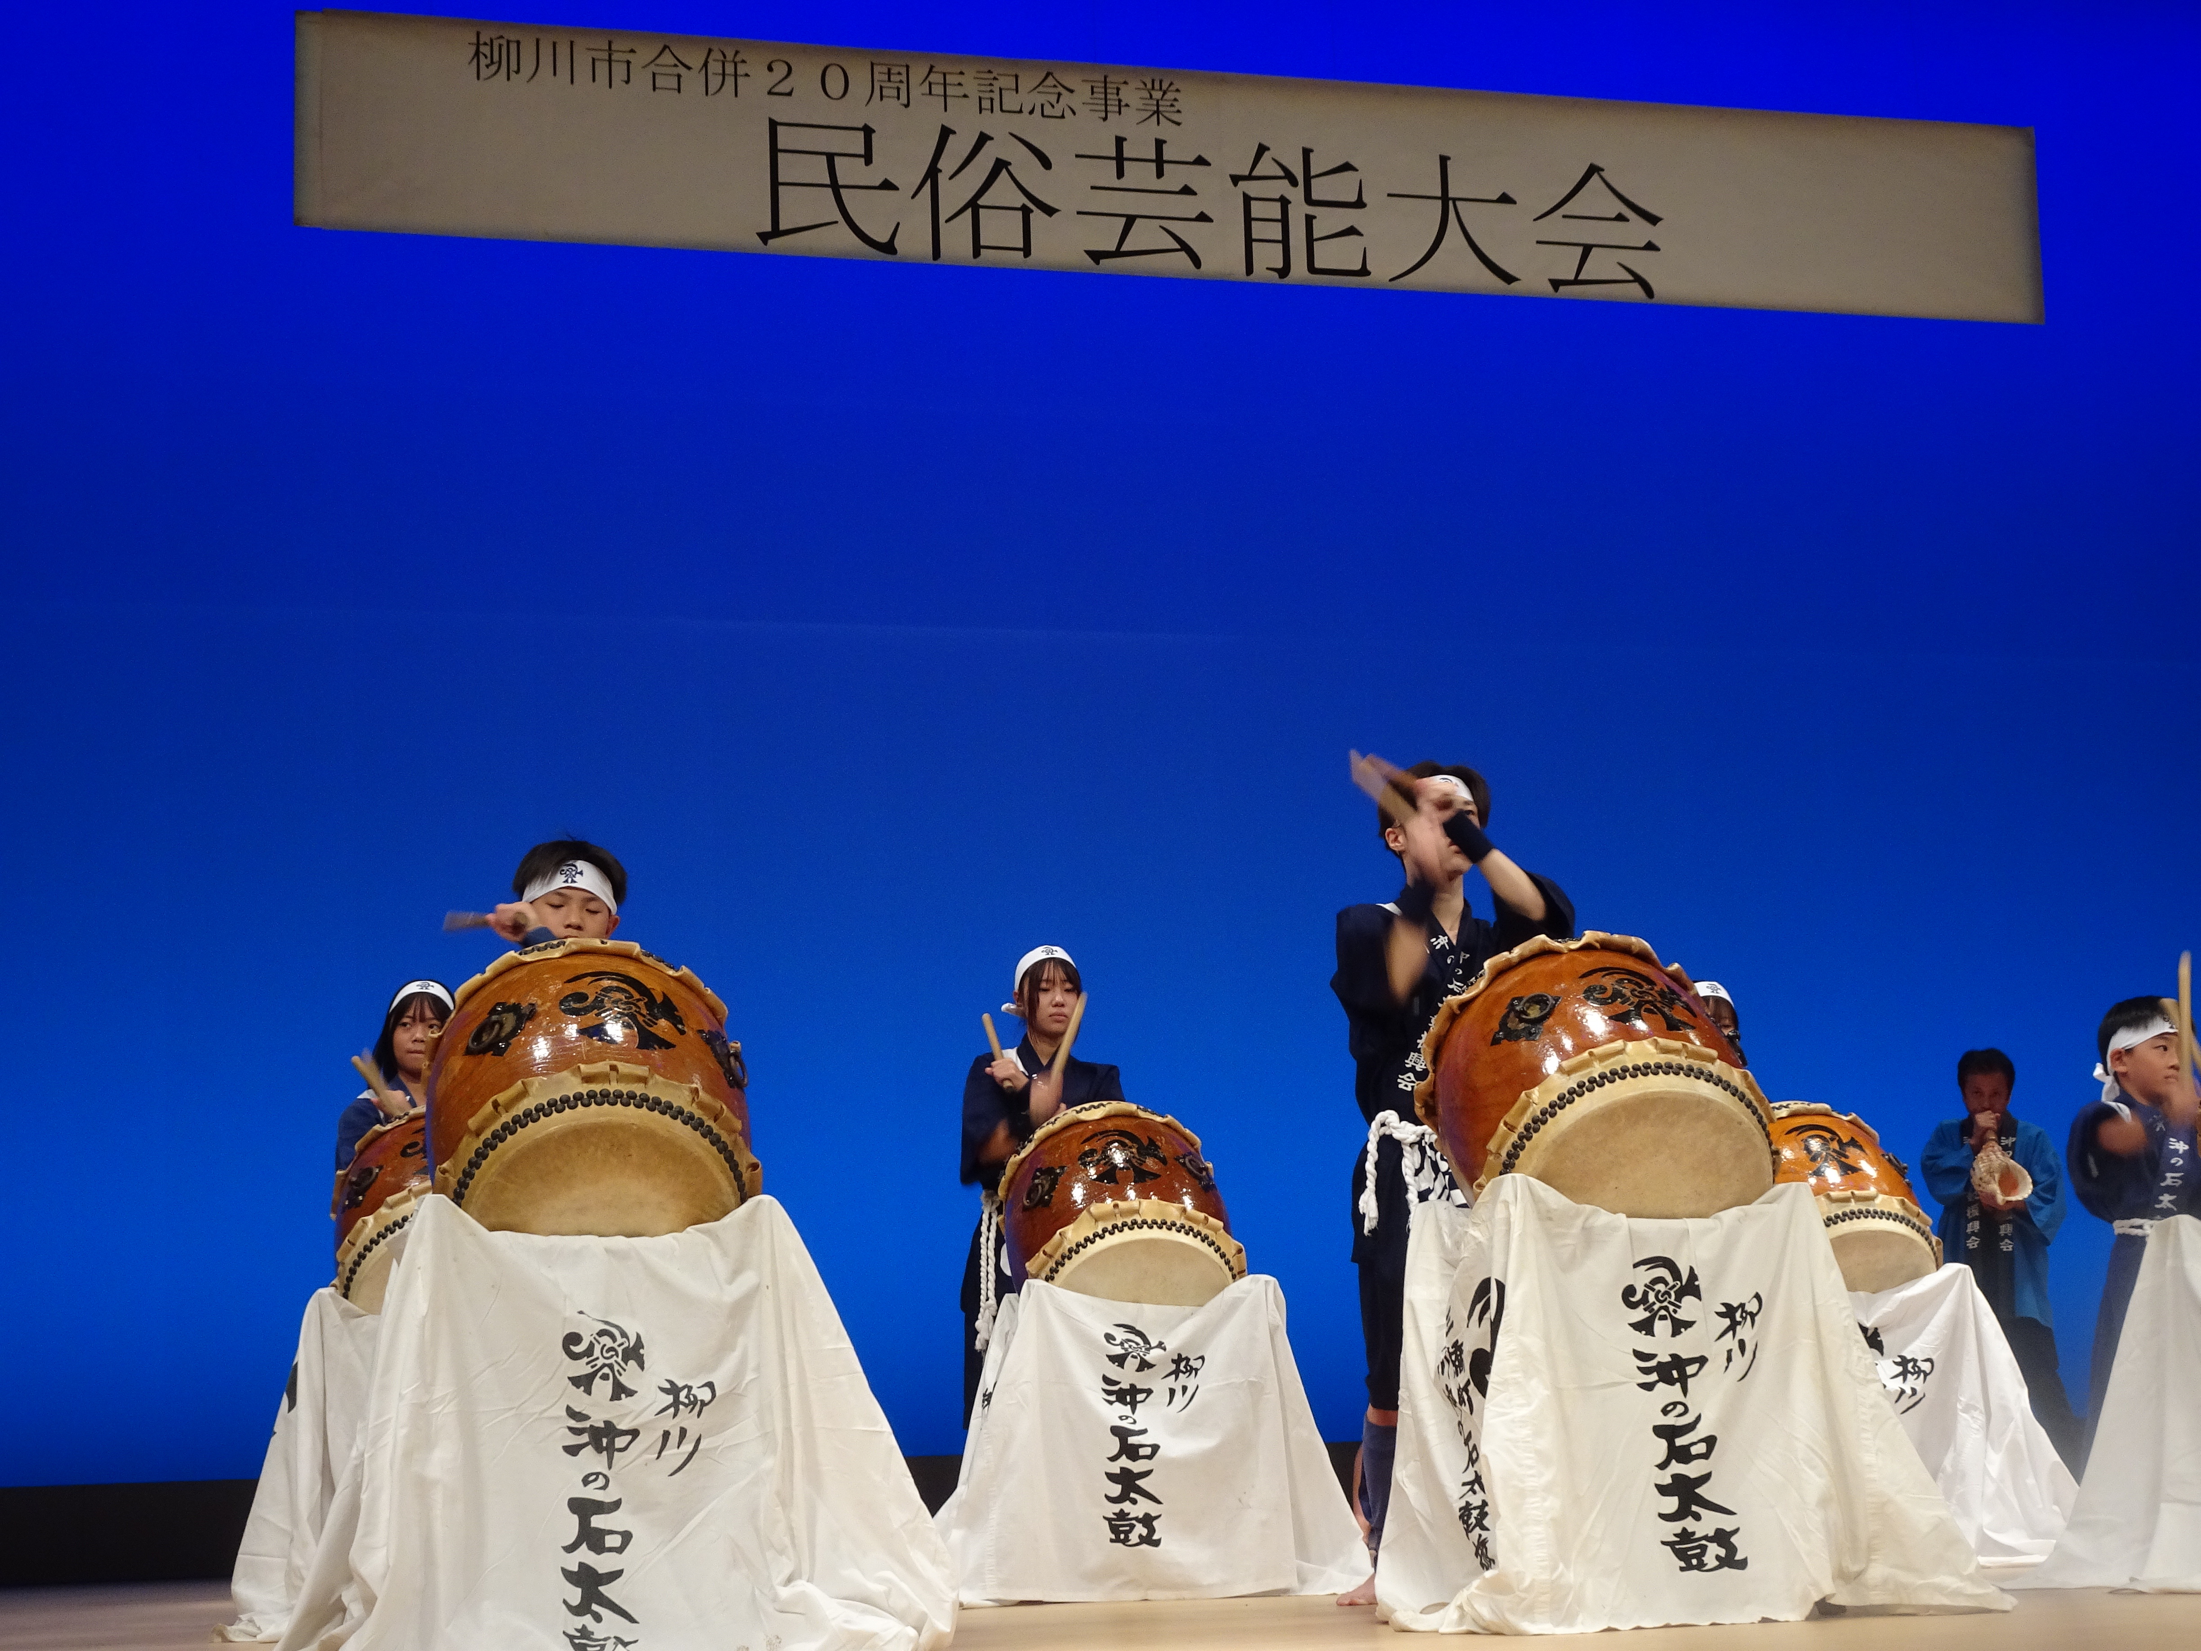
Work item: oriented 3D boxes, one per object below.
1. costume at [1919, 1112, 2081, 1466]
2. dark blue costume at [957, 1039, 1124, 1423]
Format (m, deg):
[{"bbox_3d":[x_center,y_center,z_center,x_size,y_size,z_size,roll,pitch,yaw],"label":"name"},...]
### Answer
[{"bbox_3d":[3.024,1.616,11.603,0.510,1.280,0.360,-4,-11,10],"label":"costume"},{"bbox_3d":[-0.141,1.060,8.656,0.460,1.030,0.400,0,-11,-10],"label":"dark blue costume"}]

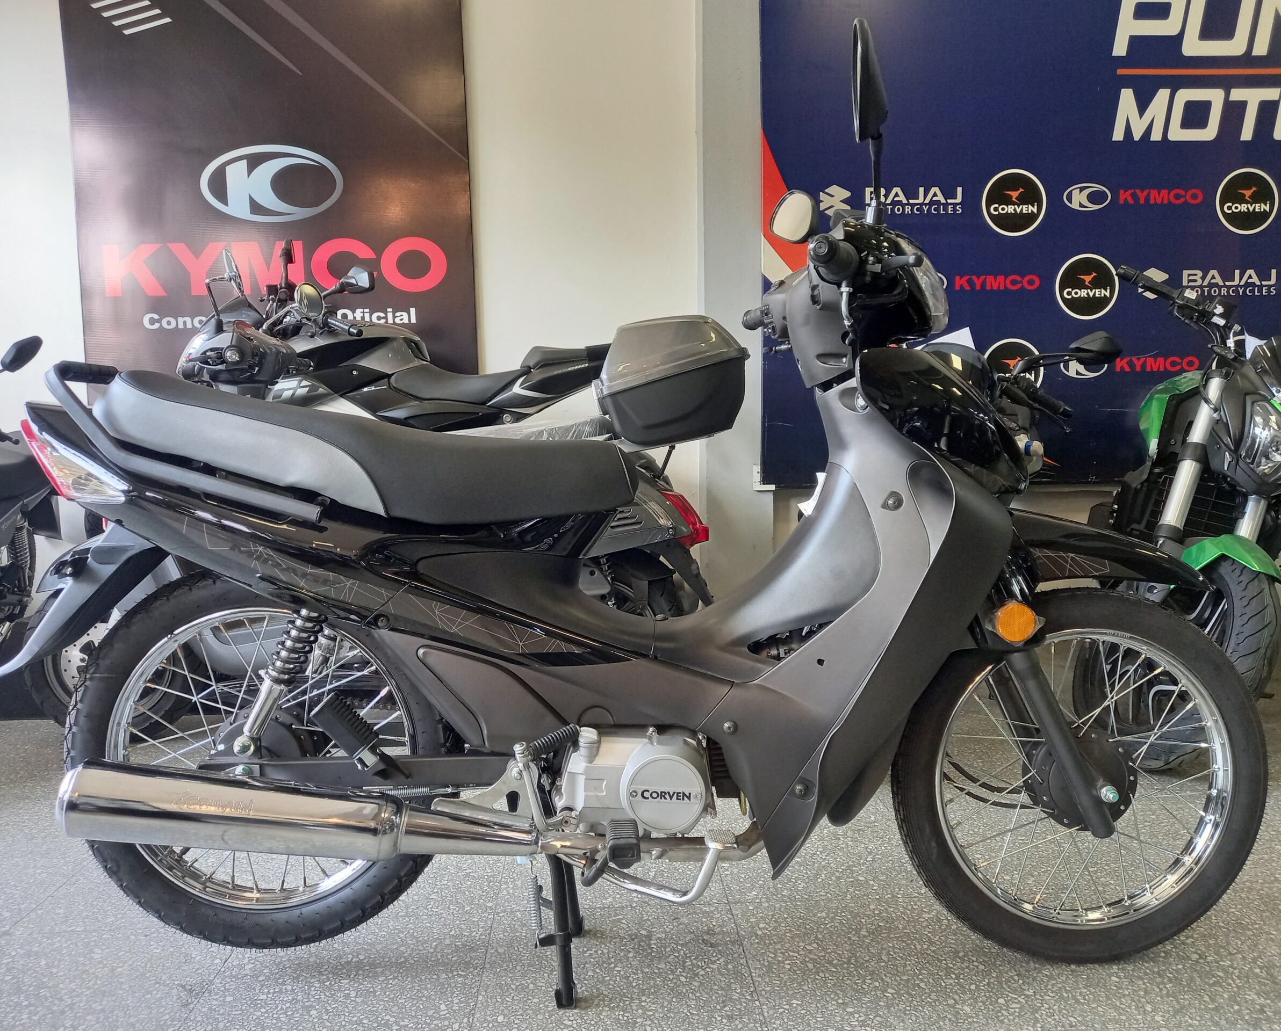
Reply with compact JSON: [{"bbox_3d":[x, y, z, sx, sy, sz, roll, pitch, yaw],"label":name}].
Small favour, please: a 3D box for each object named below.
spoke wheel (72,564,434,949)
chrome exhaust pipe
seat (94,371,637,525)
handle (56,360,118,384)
[{"bbox_3d":[-0.578,0.364,1.480,0.557,0.557,0.095,0,6,0],"label":"spoke wheel"},{"bbox_3d":[-0.455,0.395,1.325,0.625,0.098,0.098,5,6,0],"label":"chrome exhaust pipe"},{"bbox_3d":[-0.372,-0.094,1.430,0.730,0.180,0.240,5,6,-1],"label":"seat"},{"bbox_3d":[-0.787,-0.204,1.415,0.036,0.036,0.180,0,6,0],"label":"handle"}]

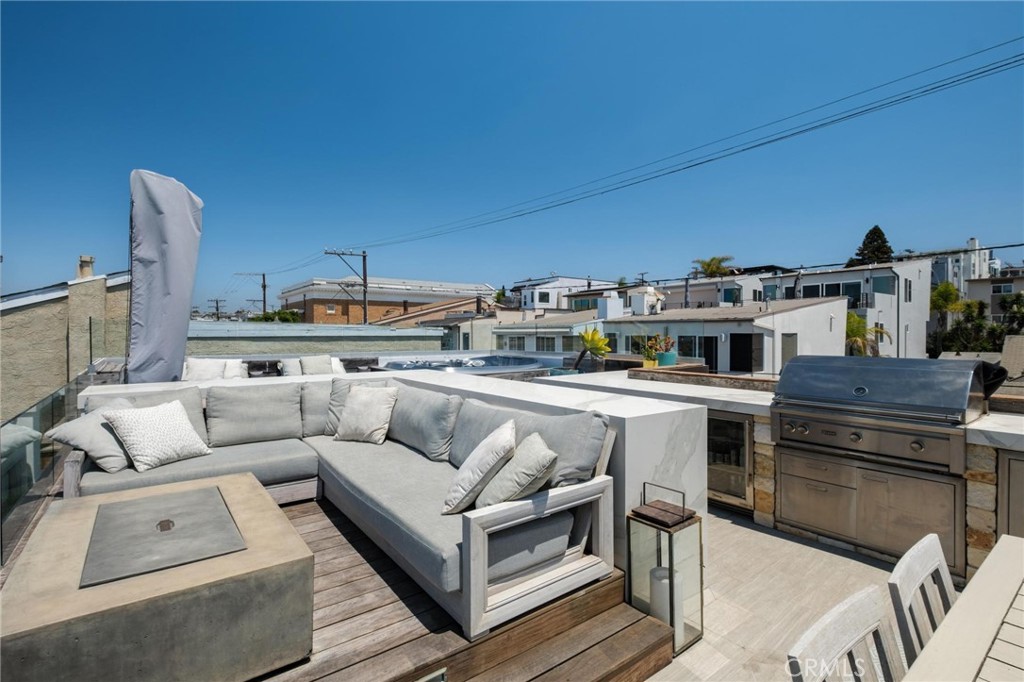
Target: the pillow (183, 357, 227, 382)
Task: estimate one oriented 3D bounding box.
[{"bbox_3d":[-4.204,0.420,5.850,0.470,0.420,0.180,0,0,-38],"label":"pillow"}]

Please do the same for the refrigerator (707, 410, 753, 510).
[{"bbox_3d":[2.040,1.025,3.957,0.600,0.840,0.610,0,0,-39],"label":"refrigerator"}]

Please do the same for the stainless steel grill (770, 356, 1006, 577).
[{"bbox_3d":[2.729,0.785,3.241,0.830,1.310,1.120,0,0,-39],"label":"stainless steel grill"}]

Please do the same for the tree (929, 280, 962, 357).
[{"bbox_3d":[45.500,-2.180,44.976,2.800,7.800,2.800,-1,1,-34],"label":"tree"}]

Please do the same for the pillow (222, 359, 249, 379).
[{"bbox_3d":[-3.760,0.425,5.806,0.380,0.390,0.150,0,-13,-24],"label":"pillow"}]

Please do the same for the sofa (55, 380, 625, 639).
[{"bbox_3d":[-1.210,0.752,2.500,2.300,0.800,2.650,0,0,-38],"label":"sofa"}]

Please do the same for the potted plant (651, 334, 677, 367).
[{"bbox_3d":[1.975,0.111,5.562,0.310,0.410,0.310,-1,1,-34],"label":"potted plant"}]

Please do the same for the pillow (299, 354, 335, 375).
[{"bbox_3d":[-2.980,0.416,6.506,0.480,0.430,0.160,0,-13,-30],"label":"pillow"}]

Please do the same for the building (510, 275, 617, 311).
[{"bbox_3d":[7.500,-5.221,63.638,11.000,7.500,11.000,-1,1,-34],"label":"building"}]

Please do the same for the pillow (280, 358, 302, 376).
[{"bbox_3d":[-3.088,0.420,6.000,0.450,0.420,0.170,0,0,-38],"label":"pillow"}]

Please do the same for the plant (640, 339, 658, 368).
[{"bbox_3d":[1.918,0.174,5.950,0.220,0.410,0.220,0,0,-38],"label":"plant"}]

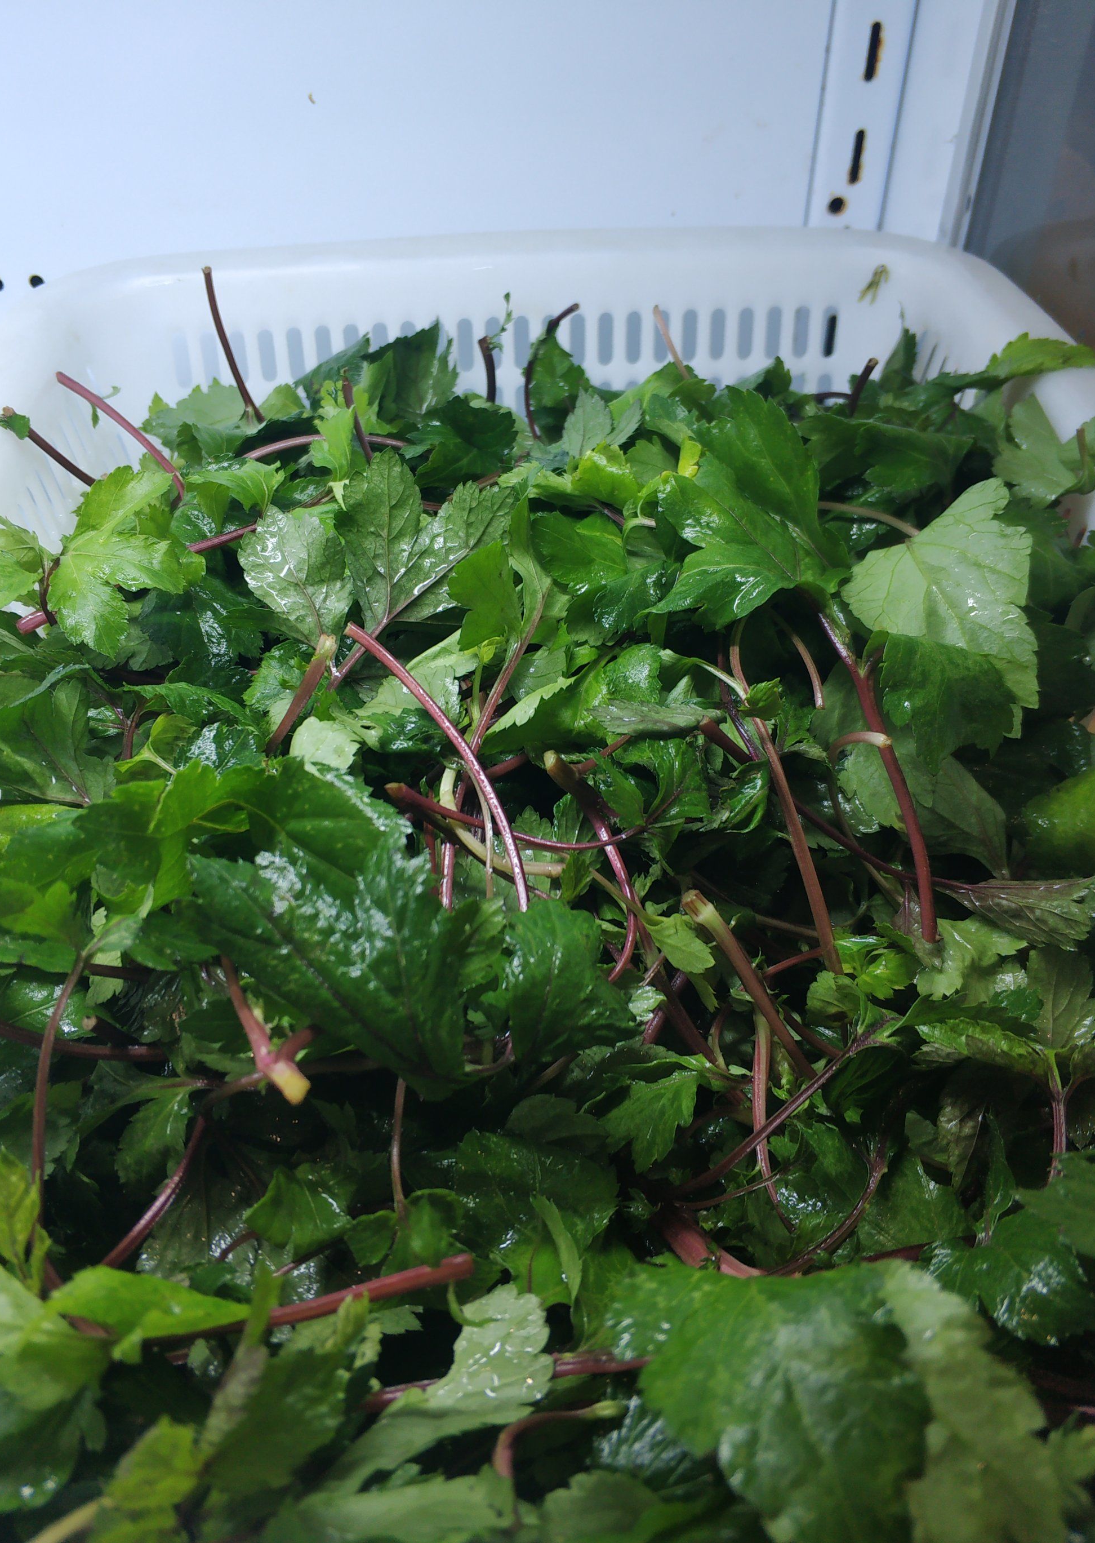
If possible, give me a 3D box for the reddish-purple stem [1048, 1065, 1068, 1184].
[{"bbox_3d":[0.134,0.092,0.315,0.005,0.005,0.033,11,53,12],"label":"reddish-purple stem"}]

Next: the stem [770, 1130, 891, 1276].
[{"bbox_3d":[0.082,0.121,0.335,0.009,0.005,0.054,35,57,27],"label":"stem"}]

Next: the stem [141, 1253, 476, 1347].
[{"bbox_3d":[-0.052,0.116,0.262,0.073,0.005,0.008,-12,1,-4],"label":"stem"}]

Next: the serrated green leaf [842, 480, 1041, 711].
[{"bbox_3d":[0.164,-0.062,0.457,0.083,0.027,0.085,-34,70,-7],"label":"serrated green leaf"}]

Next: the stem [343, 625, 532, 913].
[{"bbox_3d":[-0.034,-0.006,0.400,0.015,0.005,0.121,-29,67,-12],"label":"stem"}]

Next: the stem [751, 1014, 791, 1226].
[{"bbox_3d":[0.064,0.099,0.350,0.012,0.005,0.062,26,45,-30],"label":"stem"}]

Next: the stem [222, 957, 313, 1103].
[{"bbox_3d":[-0.082,0.070,0.334,0.013,0.006,0.061,-45,41,0],"label":"stem"}]

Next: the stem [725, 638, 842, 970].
[{"bbox_3d":[0.078,0.004,0.408,0.006,0.011,0.145,-20,48,13],"label":"stem"}]

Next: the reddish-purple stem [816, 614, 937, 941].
[{"bbox_3d":[0.114,-0.007,0.414,0.008,0.016,0.141,1,53,-12],"label":"reddish-purple stem"}]

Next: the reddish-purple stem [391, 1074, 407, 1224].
[{"bbox_3d":[-0.041,0.103,0.331,0.005,0.005,0.039,11,56,-25],"label":"reddish-purple stem"}]

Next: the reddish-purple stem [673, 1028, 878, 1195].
[{"bbox_3d":[0.064,0.094,0.333,0.073,0.005,0.006,-35,31,-15],"label":"reddish-purple stem"}]

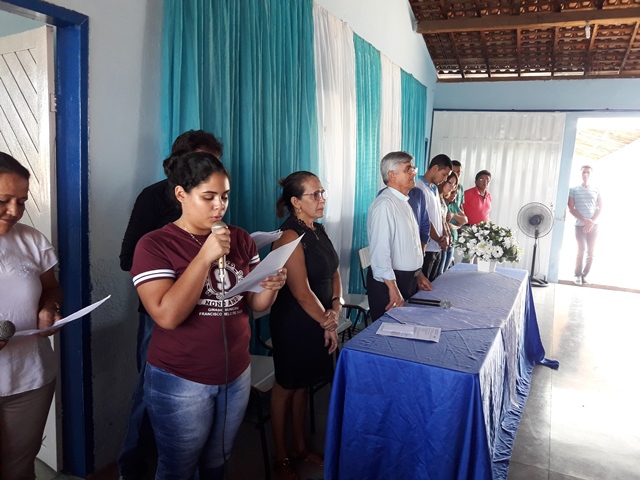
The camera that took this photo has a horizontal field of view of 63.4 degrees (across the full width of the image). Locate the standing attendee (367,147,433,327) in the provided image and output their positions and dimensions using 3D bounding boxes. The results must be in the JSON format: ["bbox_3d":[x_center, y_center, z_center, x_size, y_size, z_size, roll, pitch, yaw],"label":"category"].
[{"bbox_3d":[0.491,0.267,3.291,0.400,1.625,0.550,7,8,27],"label":"standing attendee"}]

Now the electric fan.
[{"bbox_3d":[3.189,0.056,7.609,0.490,1.199,0.420,8,9,34],"label":"electric fan"}]

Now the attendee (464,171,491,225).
[{"bbox_3d":[1.860,-0.041,6.333,0.500,1.586,0.320,1,8,-14],"label":"attendee"}]

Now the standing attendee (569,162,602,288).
[{"bbox_3d":[3.927,-0.212,7.711,0.520,1.779,0.320,6,8,24],"label":"standing attendee"}]

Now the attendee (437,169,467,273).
[{"bbox_3d":[1.169,0.130,4.900,0.330,1.548,0.460,8,9,33],"label":"attendee"}]

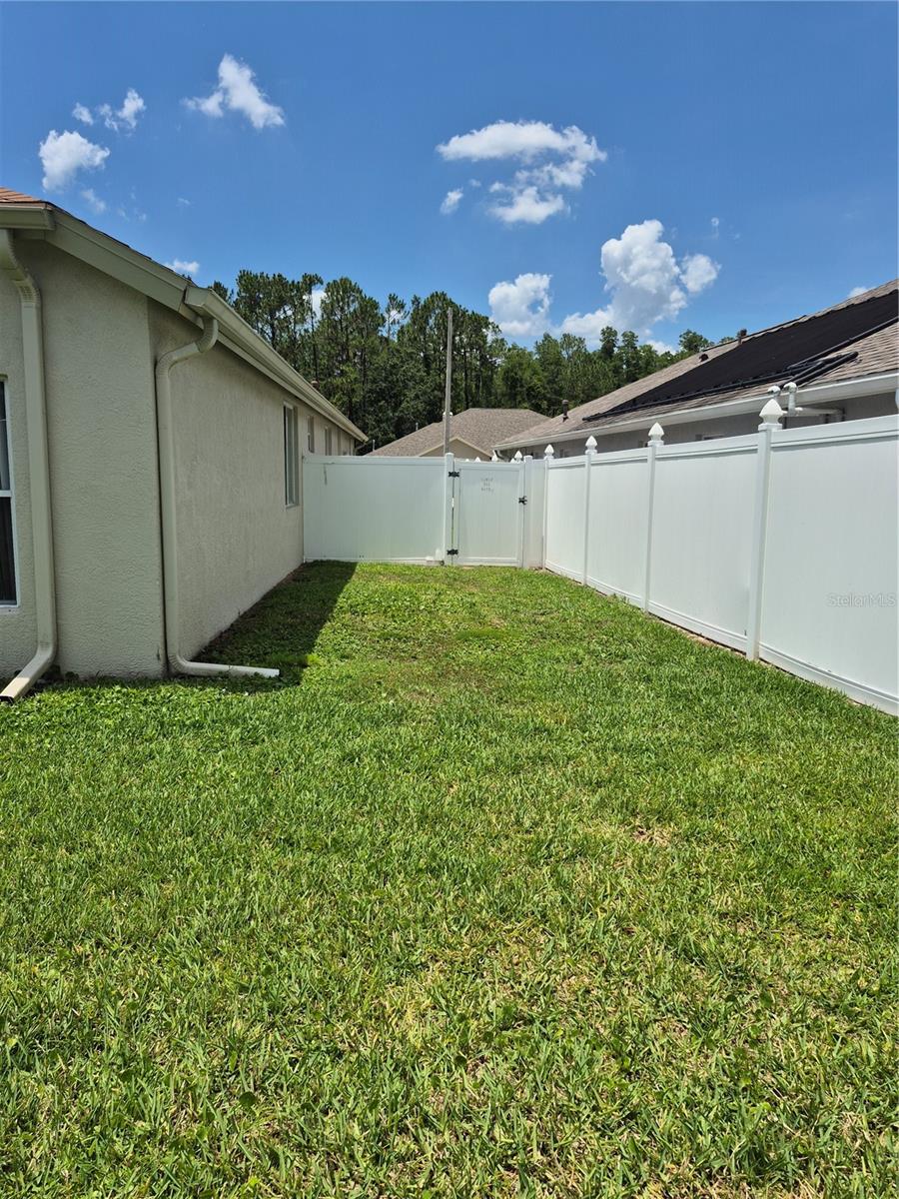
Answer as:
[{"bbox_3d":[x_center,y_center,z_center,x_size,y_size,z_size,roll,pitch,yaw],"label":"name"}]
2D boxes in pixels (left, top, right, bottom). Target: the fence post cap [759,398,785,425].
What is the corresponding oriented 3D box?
[{"bbox_3d":[2.573,-1.480,6.357,0.135,0.225,0.135,0,8,-7],"label":"fence post cap"}]

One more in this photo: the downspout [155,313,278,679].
[{"bbox_3d":[-1.610,-0.685,5.660,0.790,2.540,0.115,0,8,-3],"label":"downspout"}]

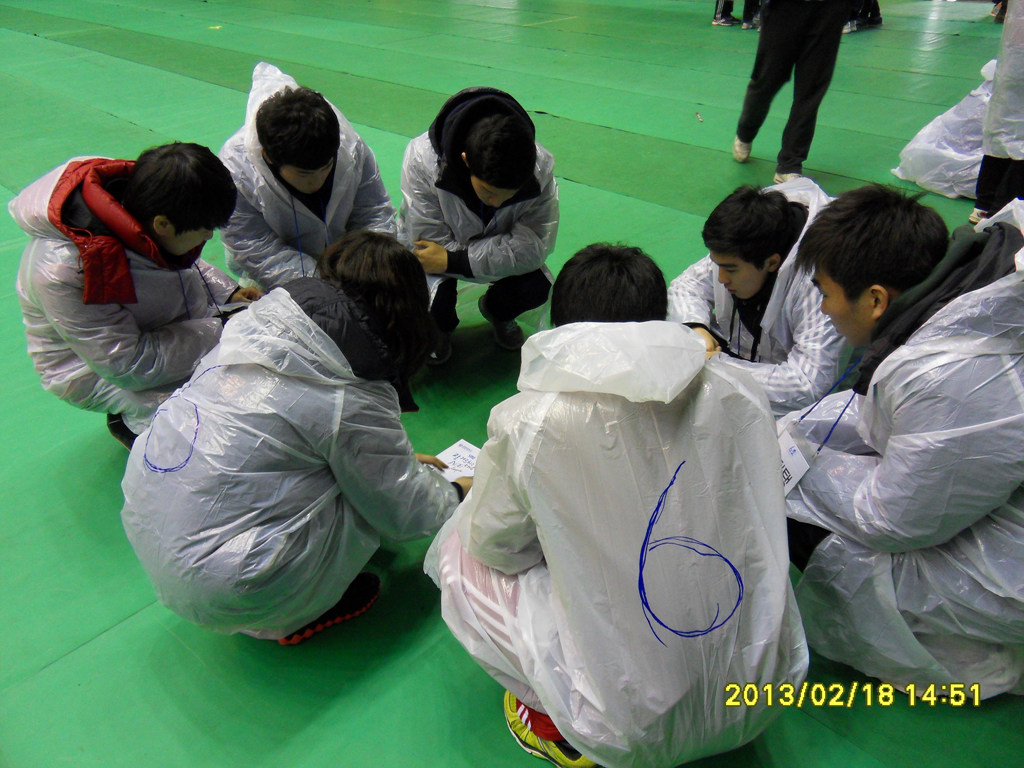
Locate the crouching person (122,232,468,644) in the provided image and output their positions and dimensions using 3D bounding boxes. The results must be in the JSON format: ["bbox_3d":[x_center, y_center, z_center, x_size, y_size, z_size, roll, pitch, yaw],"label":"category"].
[{"bbox_3d":[-0.419,0.112,1.484,0.730,0.820,0.530,-27,42,-34],"label":"crouching person"}]

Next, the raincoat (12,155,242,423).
[{"bbox_3d":[-0.972,-0.220,1.957,0.560,0.730,0.540,9,35,14],"label":"raincoat"}]

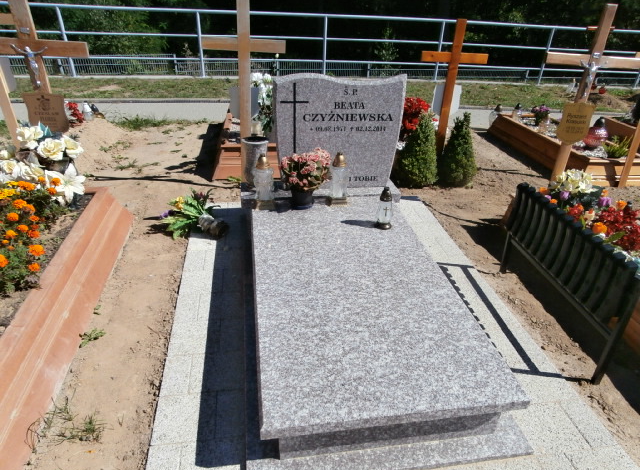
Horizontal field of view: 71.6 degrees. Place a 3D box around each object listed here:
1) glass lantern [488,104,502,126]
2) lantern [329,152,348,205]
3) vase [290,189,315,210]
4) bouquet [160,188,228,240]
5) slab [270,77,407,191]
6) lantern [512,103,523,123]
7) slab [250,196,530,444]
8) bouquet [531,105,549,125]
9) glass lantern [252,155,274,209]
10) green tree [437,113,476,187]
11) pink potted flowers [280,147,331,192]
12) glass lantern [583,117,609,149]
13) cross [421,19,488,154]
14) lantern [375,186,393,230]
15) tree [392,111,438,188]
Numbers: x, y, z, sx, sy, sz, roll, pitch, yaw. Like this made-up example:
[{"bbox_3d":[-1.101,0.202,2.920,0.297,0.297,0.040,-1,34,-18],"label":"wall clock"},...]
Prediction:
[{"bbox_3d":[1.998,-1.336,4.999,0.150,0.265,0.150,-3,31,-9],"label":"glass lantern"},{"bbox_3d":[0.109,-0.322,2.514,0.116,0.301,0.116,-2,30,-9],"label":"lantern"},{"bbox_3d":[-0.100,-0.226,2.630,0.130,0.115,0.130,-3,31,-9],"label":"vase"},{"bbox_3d":[-0.710,-0.128,2.696,0.395,0.202,0.353,20,34,27],"label":"bouquet"},{"bbox_3d":[0.101,-0.607,2.646,0.739,0.664,0.101,-2,30,-9],"label":"slab"},{"bbox_3d":[2.032,-1.246,4.534,0.100,0.185,0.100,-3,31,-9],"label":"lantern"},{"bbox_3d":[0.141,0.193,2.095,0.880,0.046,1.585,-3,31,-9],"label":"slab"},{"bbox_3d":[2.239,-1.211,4.484,0.175,0.180,0.170,-3,31,-9],"label":"bouquet"},{"bbox_3d":[-0.303,-0.293,2.424,0.122,0.306,0.122,-2,30,-9],"label":"glass lantern"},{"bbox_3d":[1.140,-0.679,3.528,0.310,0.560,0.310,-3,31,-9],"label":"green tree"},{"bbox_3d":[-0.093,-0.370,2.545,0.290,0.250,0.260,-3,31,-9],"label":"pink potted flowers"},{"bbox_3d":[2.497,-0.919,3.964,0.220,0.259,0.220,-2,30,-9],"label":"glass lantern"},{"bbox_3d":[1.064,-1.099,3.614,0.540,1.190,0.080,-3,31,-9],"label":"cross"},{"bbox_3d":[0.344,-0.141,2.292,0.091,0.228,0.091,-2,30,-9],"label":"lantern"},{"bbox_3d":[0.779,-0.675,3.423,0.344,0.563,0.344,-2,30,-9],"label":"tree"}]

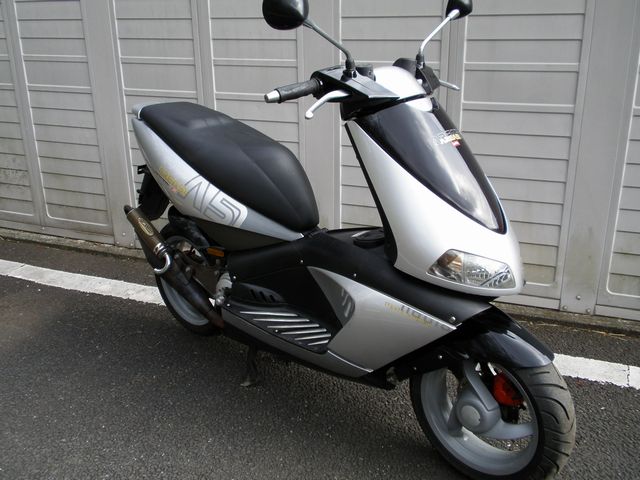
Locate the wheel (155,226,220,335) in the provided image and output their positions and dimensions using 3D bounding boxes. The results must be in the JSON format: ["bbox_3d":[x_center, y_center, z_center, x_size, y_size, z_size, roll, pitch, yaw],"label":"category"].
[{"bbox_3d":[-0.478,0.147,2.677,0.480,0.480,0.132,18,27,41],"label":"wheel"}]

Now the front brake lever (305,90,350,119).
[{"bbox_3d":[0.027,-0.331,1.654,0.172,0.045,0.045,-30,34,-35],"label":"front brake lever"}]

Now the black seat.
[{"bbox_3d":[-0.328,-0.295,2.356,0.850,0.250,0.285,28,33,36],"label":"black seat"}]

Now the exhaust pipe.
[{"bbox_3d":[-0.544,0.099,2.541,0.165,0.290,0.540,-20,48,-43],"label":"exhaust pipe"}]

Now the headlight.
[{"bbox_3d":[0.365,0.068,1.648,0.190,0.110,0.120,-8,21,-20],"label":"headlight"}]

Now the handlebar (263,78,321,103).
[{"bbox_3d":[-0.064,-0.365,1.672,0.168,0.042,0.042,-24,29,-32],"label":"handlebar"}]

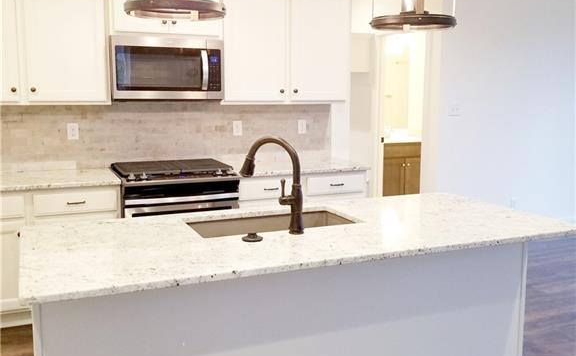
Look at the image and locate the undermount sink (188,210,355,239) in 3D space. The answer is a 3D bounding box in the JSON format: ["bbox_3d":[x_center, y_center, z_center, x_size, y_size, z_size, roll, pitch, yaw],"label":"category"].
[{"bbox_3d":[-0.066,0.308,2.503,0.725,0.220,0.380,-3,9,-23],"label":"undermount sink"}]

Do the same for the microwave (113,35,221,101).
[{"bbox_3d":[-0.868,-0.758,4.057,0.758,0.408,0.400,-3,9,-23],"label":"microwave"}]

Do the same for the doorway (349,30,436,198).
[{"bbox_3d":[0.915,-0.324,5.201,0.950,2.040,0.140,-3,9,-23],"label":"doorway"}]

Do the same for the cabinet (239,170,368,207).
[{"bbox_3d":[0.000,0.365,4.478,1.025,0.884,0.635,-3,9,-23],"label":"cabinet"}]

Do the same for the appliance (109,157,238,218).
[{"bbox_3d":[-0.801,0.393,4.067,0.764,0.945,0.730,-3,9,-23],"label":"appliance"}]

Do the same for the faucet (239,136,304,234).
[{"bbox_3d":[-0.071,0.025,2.268,0.265,0.380,0.090,3,9,16],"label":"faucet"}]

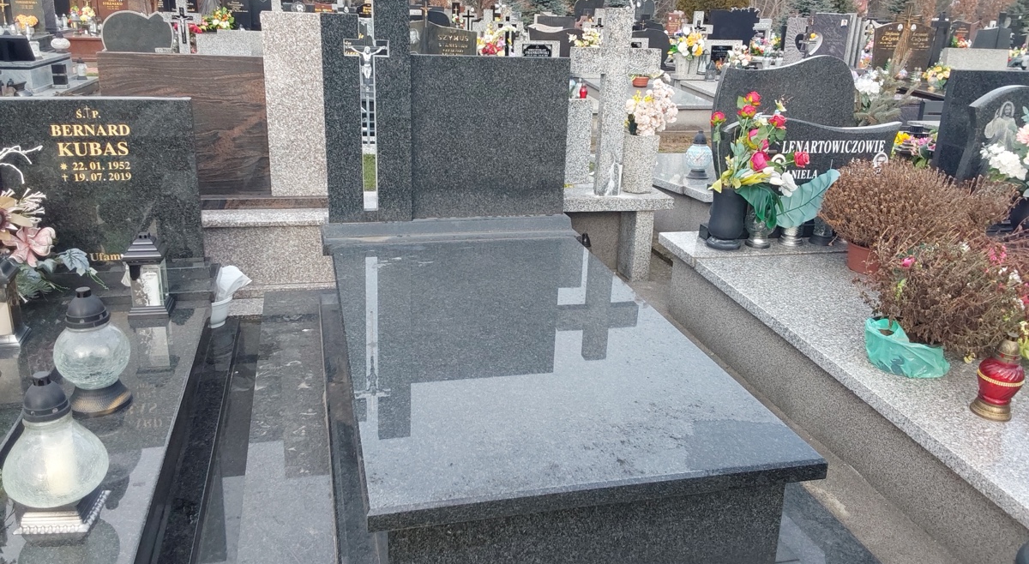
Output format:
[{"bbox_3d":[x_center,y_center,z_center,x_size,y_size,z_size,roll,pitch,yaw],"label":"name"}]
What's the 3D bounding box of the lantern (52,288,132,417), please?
[{"bbox_3d":[-1.126,0.173,2.218,0.192,0.326,0.192,-3,20,-13],"label":"lantern"}]

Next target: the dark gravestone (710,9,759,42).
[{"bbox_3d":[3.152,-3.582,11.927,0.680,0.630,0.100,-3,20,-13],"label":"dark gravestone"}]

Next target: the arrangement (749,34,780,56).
[{"bbox_3d":[3.454,-3.270,11.500,0.461,0.308,0.330,-3,20,-13],"label":"arrangement"}]

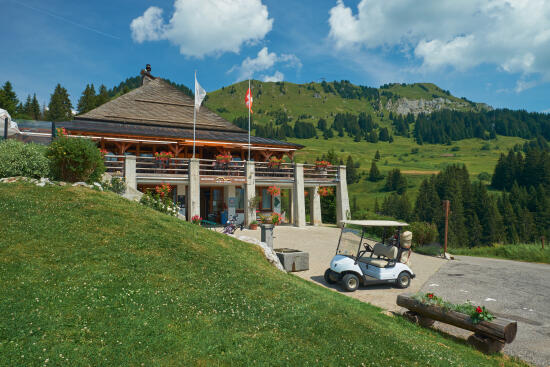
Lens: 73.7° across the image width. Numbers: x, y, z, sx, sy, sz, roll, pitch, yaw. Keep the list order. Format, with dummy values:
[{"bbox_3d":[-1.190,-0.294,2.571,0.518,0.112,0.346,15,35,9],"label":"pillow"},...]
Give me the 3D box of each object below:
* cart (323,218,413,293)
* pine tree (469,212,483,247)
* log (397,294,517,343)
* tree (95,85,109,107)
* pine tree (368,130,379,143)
[{"bbox_3d":[2.630,1.920,10.230,2.360,1.790,1.200,2,1,-21],"label":"cart"},{"bbox_3d":[42.648,9.997,78.000,3.100,7.600,3.100,1,0,0],"label":"pine tree"},{"bbox_3d":[3.385,2.544,7.040,0.440,0.350,2.030,1,1,-41],"label":"log"},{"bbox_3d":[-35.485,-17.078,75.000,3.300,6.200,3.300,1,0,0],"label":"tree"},{"bbox_3d":[96.700,-46.141,360.000,9.000,12.000,9.000,2,1,0],"label":"pine tree"}]

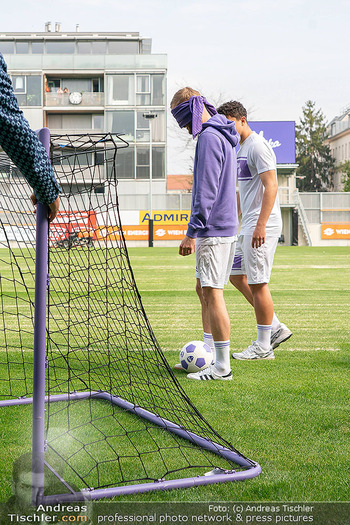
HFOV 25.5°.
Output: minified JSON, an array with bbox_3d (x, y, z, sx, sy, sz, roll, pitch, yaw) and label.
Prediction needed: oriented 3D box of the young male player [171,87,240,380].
[{"bbox_3d":[0.204,-0.192,4.916,0.450,1.833,0.500,0,3,8],"label":"young male player"}]

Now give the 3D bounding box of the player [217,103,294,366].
[{"bbox_3d":[0.583,-0.237,5.625,0.550,1.861,0.520,-1,3,-20],"label":"player"}]

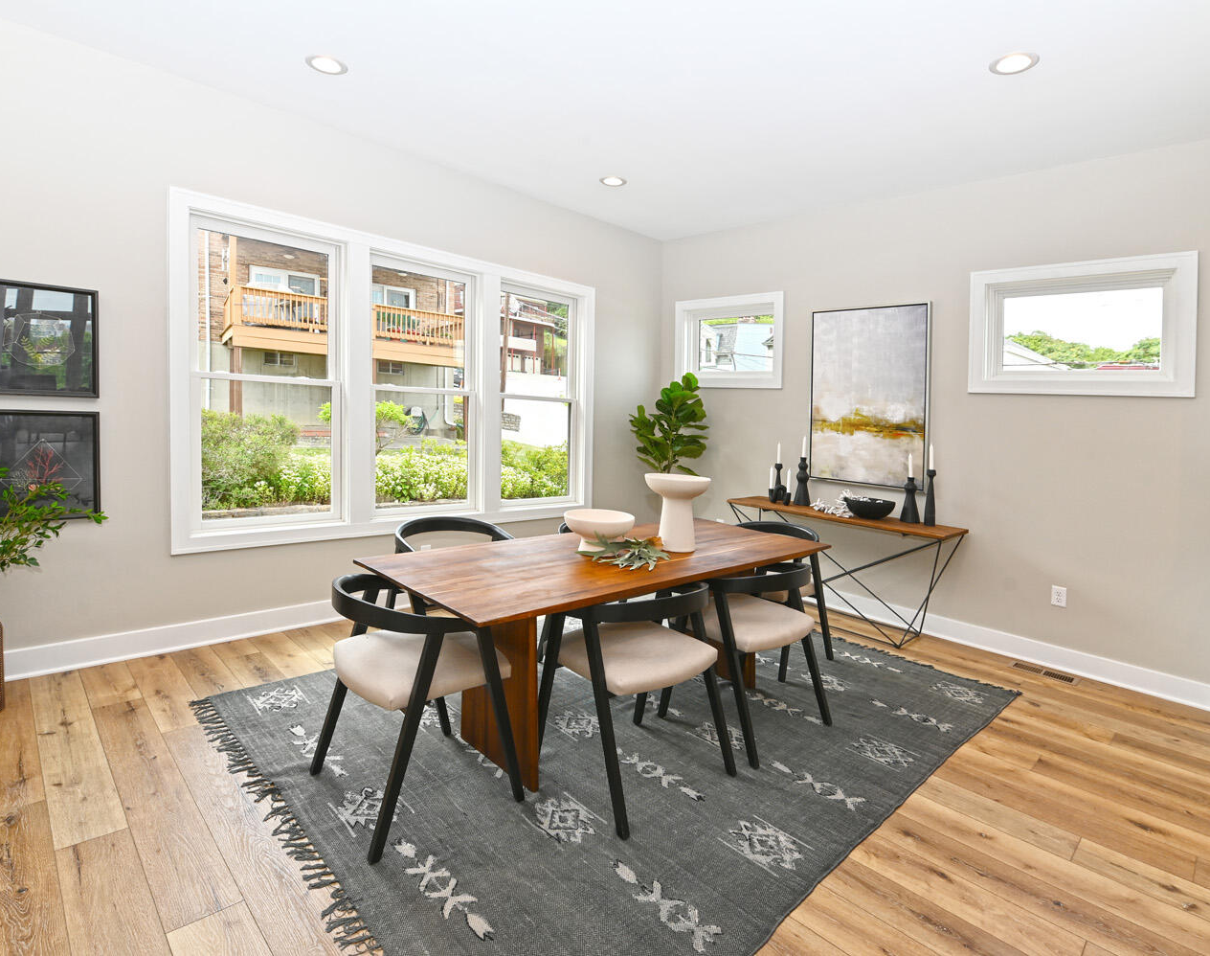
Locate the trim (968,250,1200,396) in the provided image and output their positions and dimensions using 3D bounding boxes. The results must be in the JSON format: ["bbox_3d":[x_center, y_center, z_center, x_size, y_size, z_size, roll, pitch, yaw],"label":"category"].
[{"bbox_3d":[2.973,-0.933,3.810,1.126,0.805,0.100,6,7,44],"label":"trim"}]

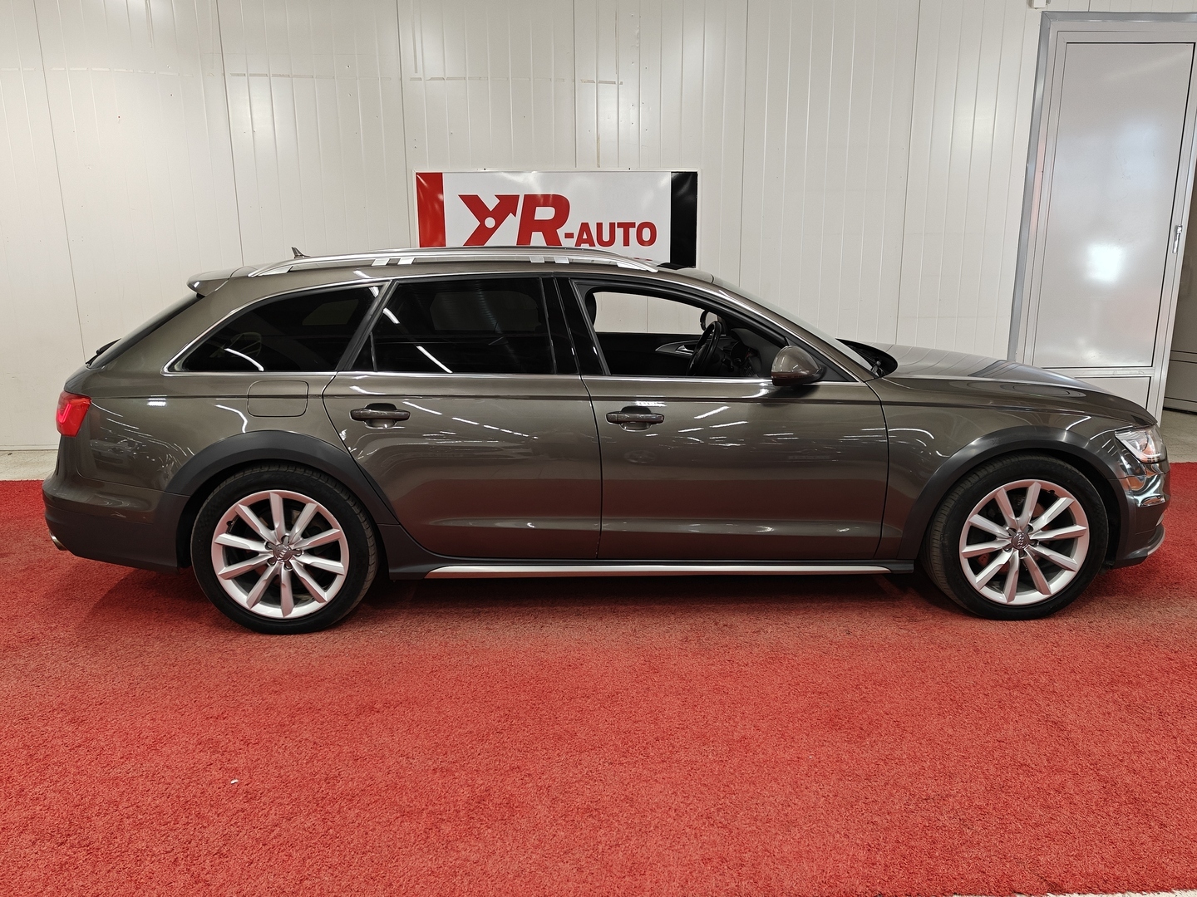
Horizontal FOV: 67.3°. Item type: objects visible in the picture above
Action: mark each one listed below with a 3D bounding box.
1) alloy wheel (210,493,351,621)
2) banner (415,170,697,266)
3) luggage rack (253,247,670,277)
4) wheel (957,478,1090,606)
[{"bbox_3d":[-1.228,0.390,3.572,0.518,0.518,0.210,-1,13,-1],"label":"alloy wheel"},{"bbox_3d":[-0.282,-1.634,6.444,2.030,0.700,0.040,-1,13,-2],"label":"banner"},{"bbox_3d":[-0.595,-0.878,4.130,1.660,0.110,1.090,-1,13,-1],"label":"luggage rack"},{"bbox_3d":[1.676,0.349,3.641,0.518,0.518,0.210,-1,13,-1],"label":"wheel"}]

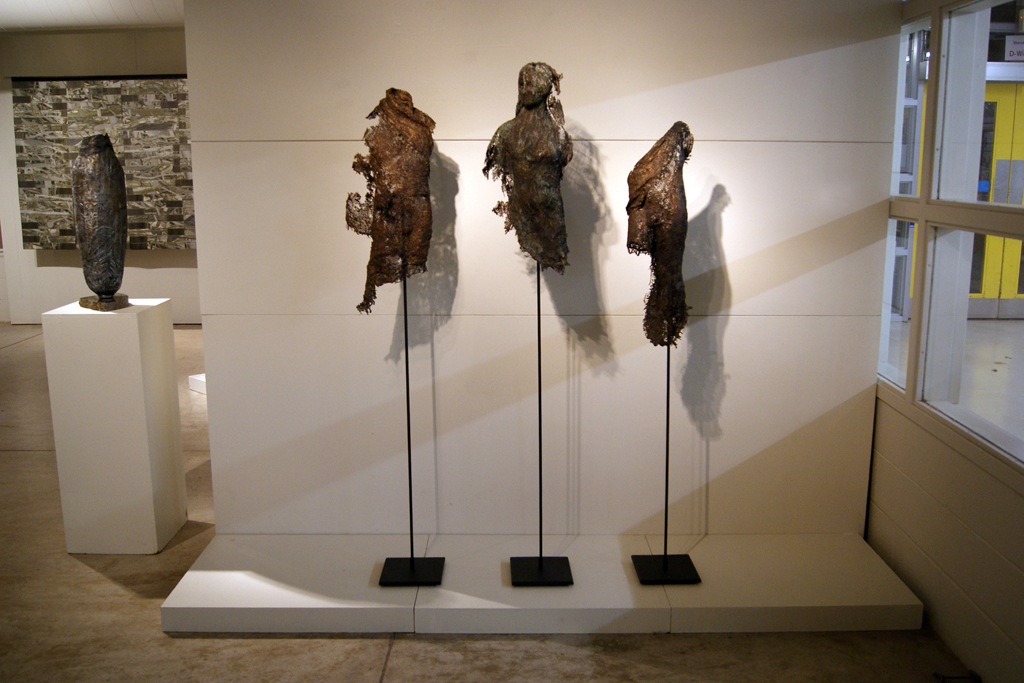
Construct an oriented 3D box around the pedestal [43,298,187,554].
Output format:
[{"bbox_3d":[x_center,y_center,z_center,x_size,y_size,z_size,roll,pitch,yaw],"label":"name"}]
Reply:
[{"bbox_3d":[-1.569,0.331,3.761,0.350,0.953,0.349,0,11,0],"label":"pedestal"}]

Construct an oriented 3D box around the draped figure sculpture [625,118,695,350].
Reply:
[{"bbox_3d":[0.483,-0.340,3.055,0.213,0.723,0.157,0,11,0],"label":"draped figure sculpture"}]

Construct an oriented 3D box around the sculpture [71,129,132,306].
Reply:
[{"bbox_3d":[-1.581,-0.461,3.612,0.196,0.656,0.190,0,11,0],"label":"sculpture"}]

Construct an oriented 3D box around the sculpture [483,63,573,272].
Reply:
[{"bbox_3d":[0.050,-0.550,3.004,0.280,0.657,0.173,0,11,0],"label":"sculpture"}]

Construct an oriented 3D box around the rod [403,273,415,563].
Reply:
[{"bbox_3d":[-0.346,0.287,3.179,0.010,1.046,0.010,0,11,0],"label":"rod"}]

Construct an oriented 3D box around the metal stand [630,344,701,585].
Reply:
[{"bbox_3d":[0.536,0.411,3.212,0.206,0.817,0.206,0,11,0],"label":"metal stand"}]

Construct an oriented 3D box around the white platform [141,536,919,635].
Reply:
[{"bbox_3d":[0.098,0.848,3.343,2.475,0.088,0.588,0,11,0],"label":"white platform"}]

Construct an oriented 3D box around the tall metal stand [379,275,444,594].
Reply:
[{"bbox_3d":[-0.344,0.295,3.180,0.206,1.063,0.206,0,11,0],"label":"tall metal stand"}]

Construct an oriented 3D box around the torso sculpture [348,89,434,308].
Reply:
[{"bbox_3d":[-0.391,-0.446,3.025,0.275,0.710,0.165,0,11,0],"label":"torso sculpture"}]

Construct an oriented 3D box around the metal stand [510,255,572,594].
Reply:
[{"bbox_3d":[0.100,0.281,3.177,0.206,1.087,0.206,0,11,0],"label":"metal stand"}]

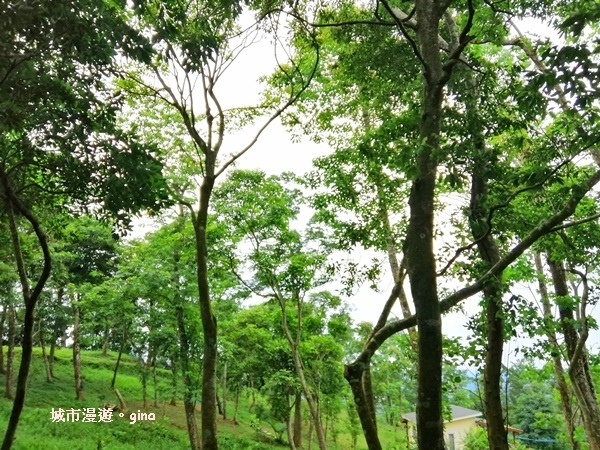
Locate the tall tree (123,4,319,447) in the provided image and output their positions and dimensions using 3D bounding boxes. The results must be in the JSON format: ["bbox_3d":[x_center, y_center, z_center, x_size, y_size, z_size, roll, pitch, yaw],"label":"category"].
[{"bbox_3d":[-1.550,-0.420,8.000,3.800,8.500,3.500,0,-17,0],"label":"tall tree"}]

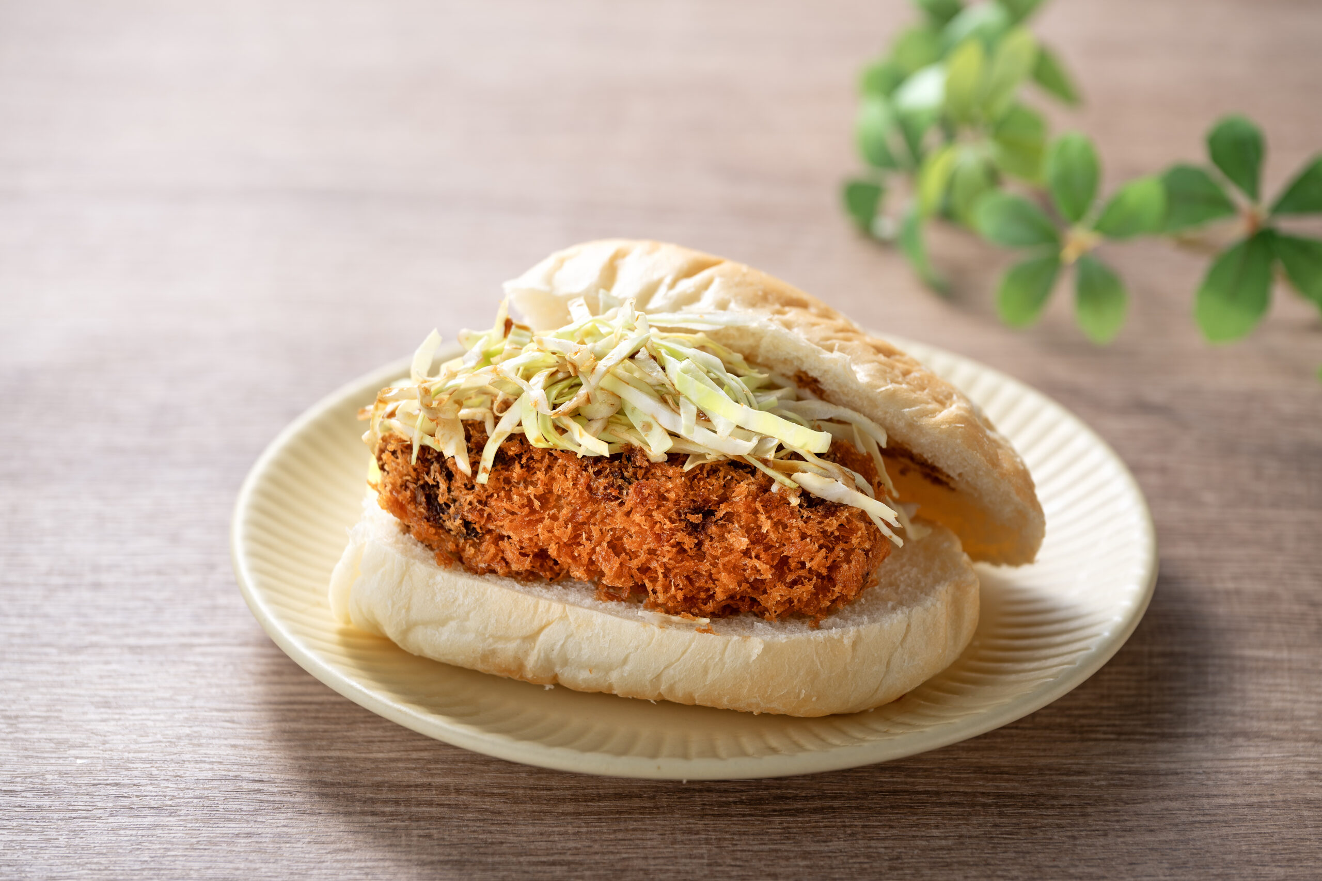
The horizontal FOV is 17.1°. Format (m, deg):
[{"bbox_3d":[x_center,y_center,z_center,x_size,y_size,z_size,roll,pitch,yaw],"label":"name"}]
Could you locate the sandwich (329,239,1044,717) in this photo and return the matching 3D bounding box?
[{"bbox_3d":[0.009,0.003,0.952,0.146,0.076,0.088,8,30,13],"label":"sandwich"}]

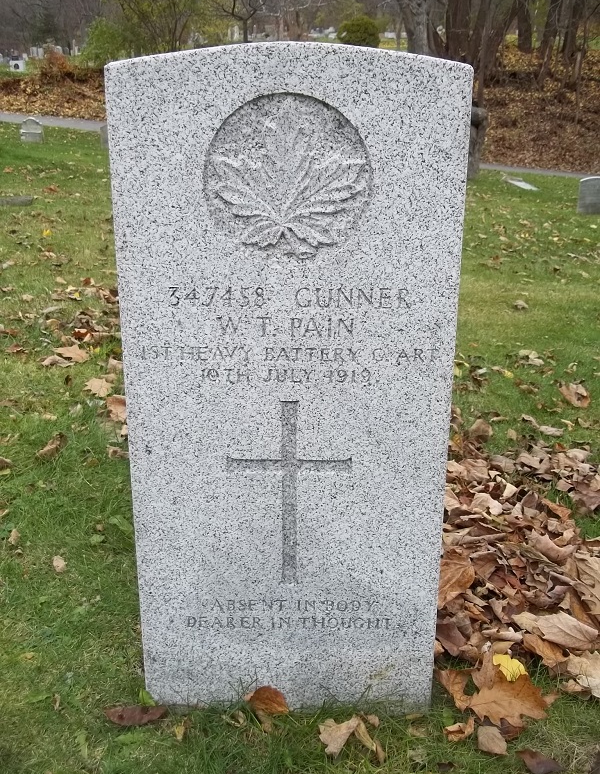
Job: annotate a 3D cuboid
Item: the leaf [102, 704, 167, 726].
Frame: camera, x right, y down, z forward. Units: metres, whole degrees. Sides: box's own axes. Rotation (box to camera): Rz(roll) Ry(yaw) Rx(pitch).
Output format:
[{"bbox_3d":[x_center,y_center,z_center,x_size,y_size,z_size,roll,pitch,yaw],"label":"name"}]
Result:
[{"bbox_3d":[-0.215,0.427,0.962,0.081,0.014,0.033,0,17,1],"label":"leaf"}]

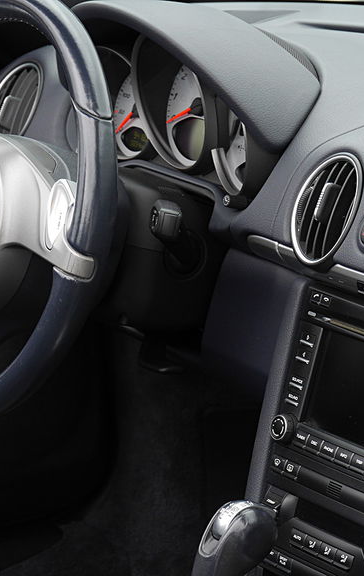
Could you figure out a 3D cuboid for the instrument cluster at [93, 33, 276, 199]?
[{"bbox_3d":[-0.006,-0.158,2.366,0.080,0.135,0.285,-1,12,-34],"label":"instrument cluster"}]

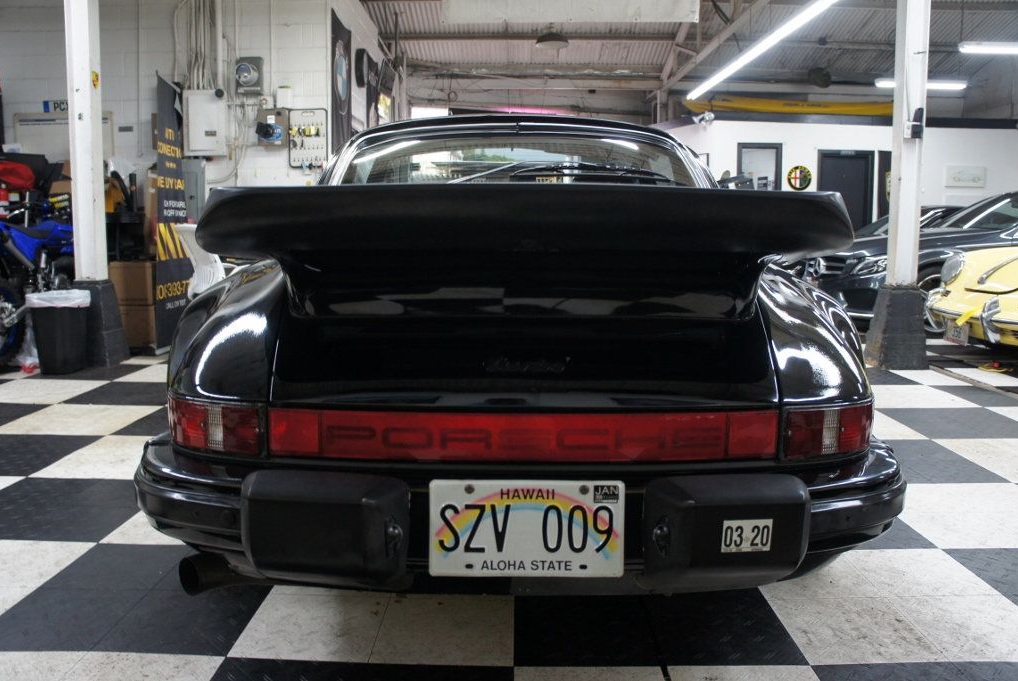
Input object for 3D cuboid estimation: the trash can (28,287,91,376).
[{"bbox_3d":[-2.908,-0.051,5.019,0.285,0.520,0.295,0,8,1],"label":"trash can"}]

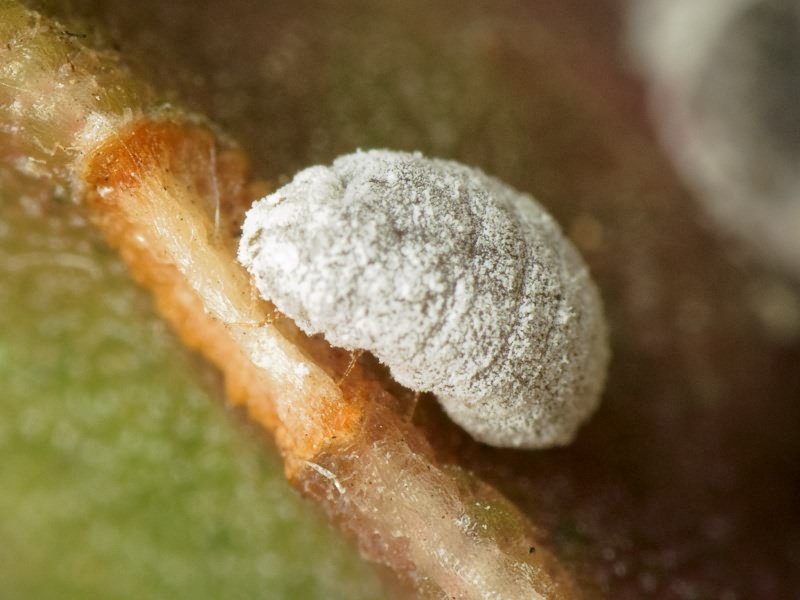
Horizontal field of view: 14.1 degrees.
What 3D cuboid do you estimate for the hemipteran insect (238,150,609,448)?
[{"bbox_3d":[0.000,0.000,0.023,0.003,0.001,0.002,30,50,-25],"label":"hemipteran insect"}]

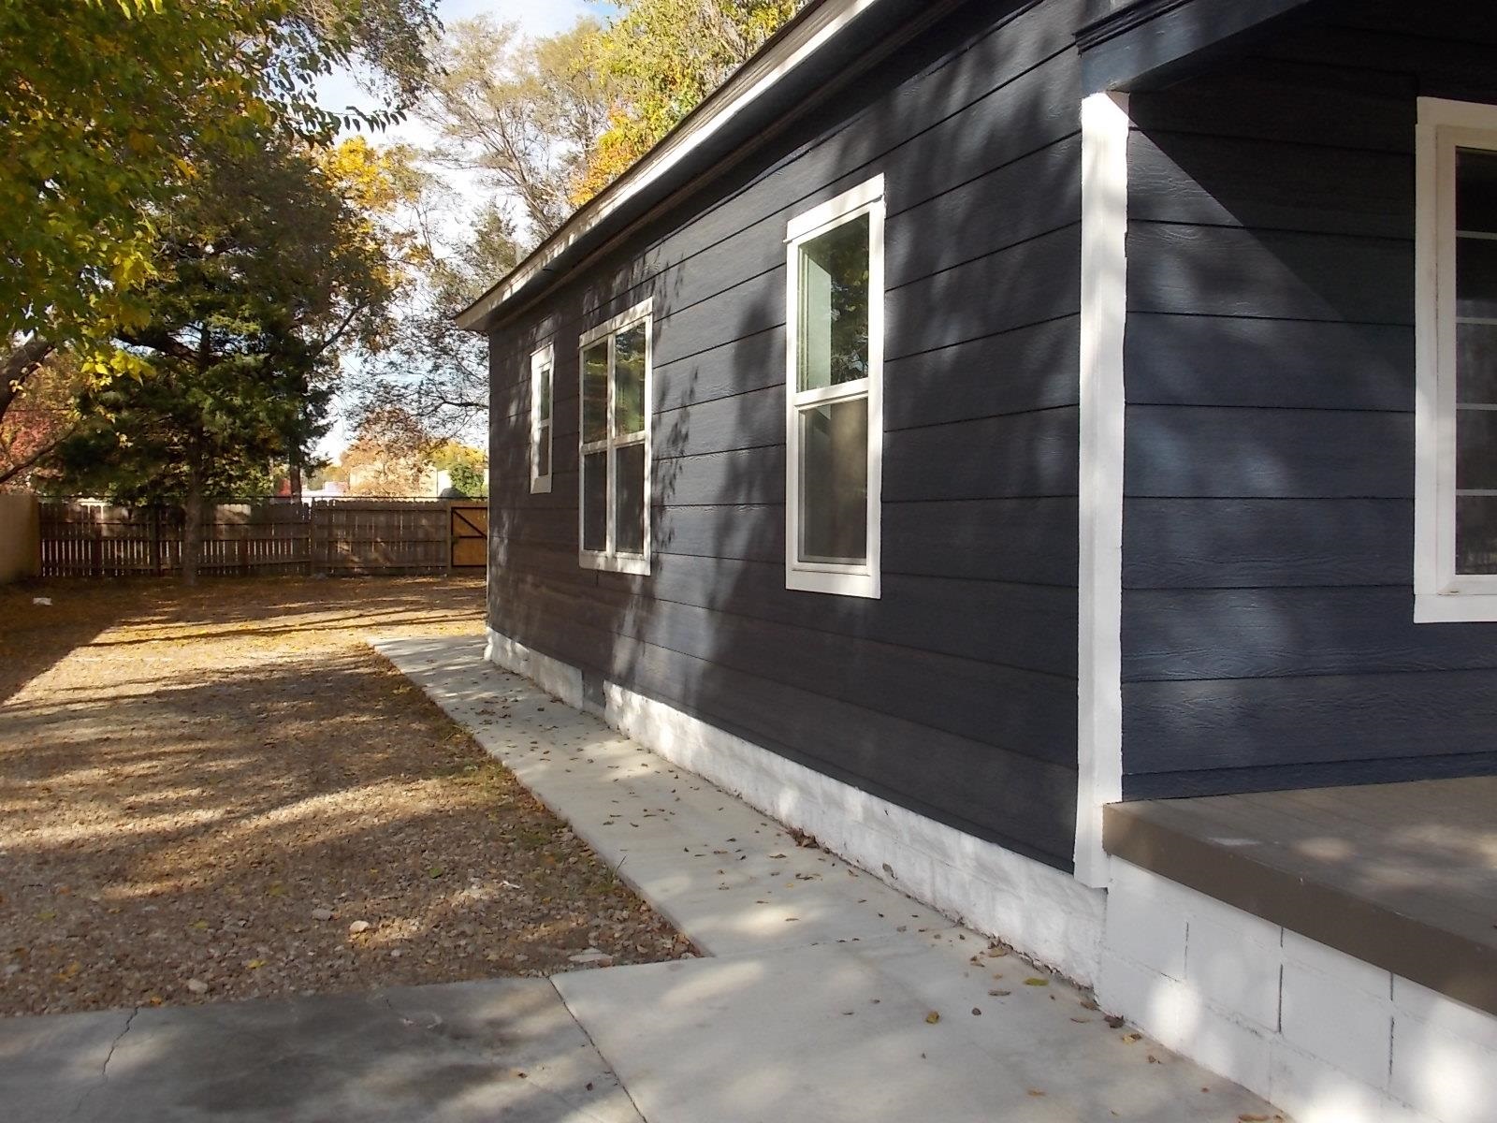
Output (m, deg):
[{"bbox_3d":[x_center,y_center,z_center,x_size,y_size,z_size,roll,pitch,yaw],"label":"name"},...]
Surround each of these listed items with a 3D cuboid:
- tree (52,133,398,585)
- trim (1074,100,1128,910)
[{"bbox_3d":[-12.119,-4.720,34.200,7.700,10.264,7.200,0,2,-19],"label":"tree"},{"bbox_3d":[1.097,-0.209,4.562,0.103,2.429,0.095,0,2,-20],"label":"trim"}]

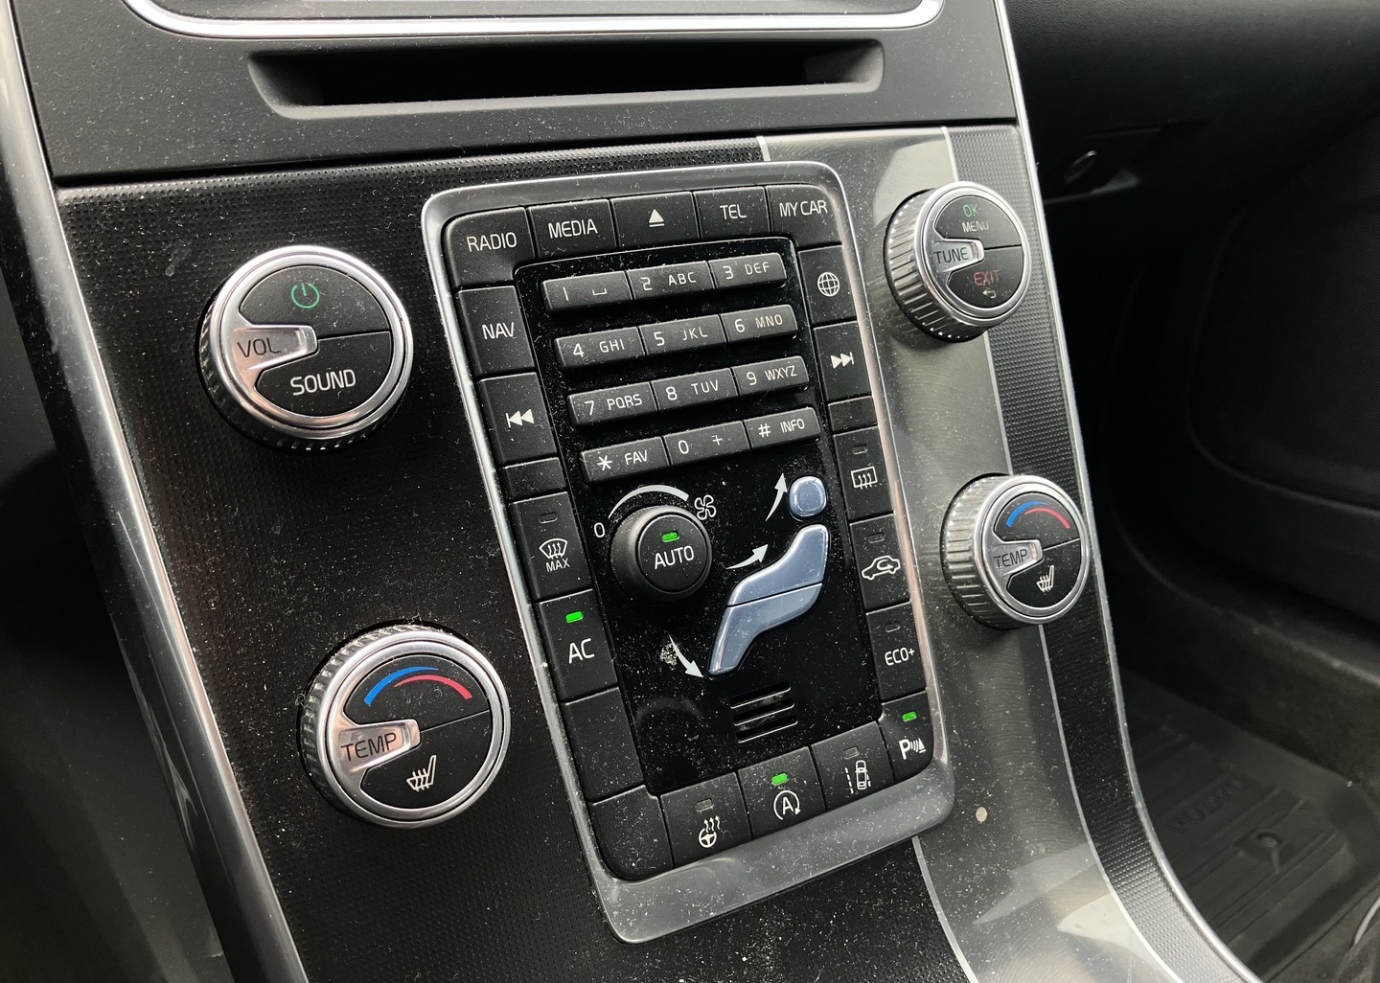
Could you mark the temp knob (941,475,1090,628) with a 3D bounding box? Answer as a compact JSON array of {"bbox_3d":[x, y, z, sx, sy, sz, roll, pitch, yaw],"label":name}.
[{"bbox_3d":[0.089,0.017,0.304,0.041,0.041,0.012,-12,0,-25],"label":"temp knob"}]

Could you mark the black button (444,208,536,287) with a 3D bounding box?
[{"bbox_3d":[-0.046,-0.055,0.256,0.020,0.017,0.005,-12,0,-25],"label":"black button"}]

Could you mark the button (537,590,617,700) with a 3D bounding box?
[{"bbox_3d":[-0.026,0.036,0.256,0.014,0.022,0.005,-12,0,-25],"label":"button"}]

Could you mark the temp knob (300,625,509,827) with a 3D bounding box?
[{"bbox_3d":[-0.058,0.049,0.233,0.041,0.041,0.012,-12,0,-25],"label":"temp knob"}]

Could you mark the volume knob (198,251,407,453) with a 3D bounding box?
[{"bbox_3d":[-0.078,-0.030,0.231,0.041,0.041,0.012,-12,0,-25],"label":"volume knob"}]

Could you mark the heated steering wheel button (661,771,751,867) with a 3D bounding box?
[{"bbox_3d":[0.003,0.077,0.265,0.020,0.017,0.005,-12,0,-25],"label":"heated steering wheel button"}]

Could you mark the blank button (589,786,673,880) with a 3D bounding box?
[{"bbox_3d":[-0.014,0.080,0.257,0.015,0.020,0.005,-12,0,-25],"label":"blank button"}]

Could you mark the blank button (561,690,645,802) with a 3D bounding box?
[{"bbox_3d":[-0.020,0.058,0.257,0.014,0.023,0.005,-12,0,-25],"label":"blank button"}]

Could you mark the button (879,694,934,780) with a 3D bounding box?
[{"bbox_3d":[0.056,0.064,0.291,0.015,0.020,0.005,-12,0,-25],"label":"button"}]

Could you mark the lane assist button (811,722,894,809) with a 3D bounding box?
[{"bbox_3d":[0.040,0.069,0.283,0.020,0.017,0.005,-12,0,-25],"label":"lane assist button"}]

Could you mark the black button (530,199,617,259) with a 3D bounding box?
[{"bbox_3d":[-0.029,-0.062,0.265,0.020,0.012,0.005,-12,0,-25],"label":"black button"}]

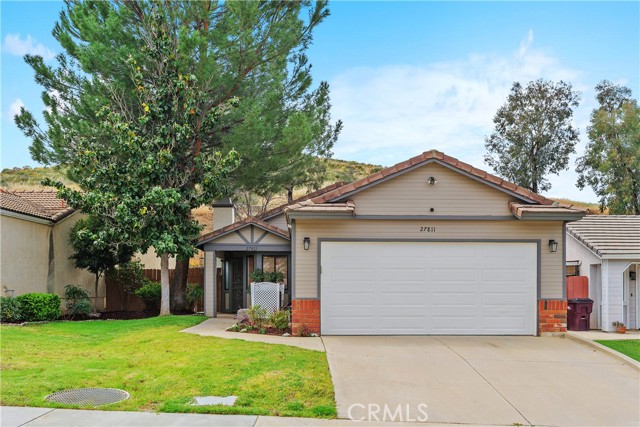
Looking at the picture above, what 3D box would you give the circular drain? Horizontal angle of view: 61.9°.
[{"bbox_3d":[-3.350,2.650,7.650,1.100,0.050,1.100,0,-3,0],"label":"circular drain"}]

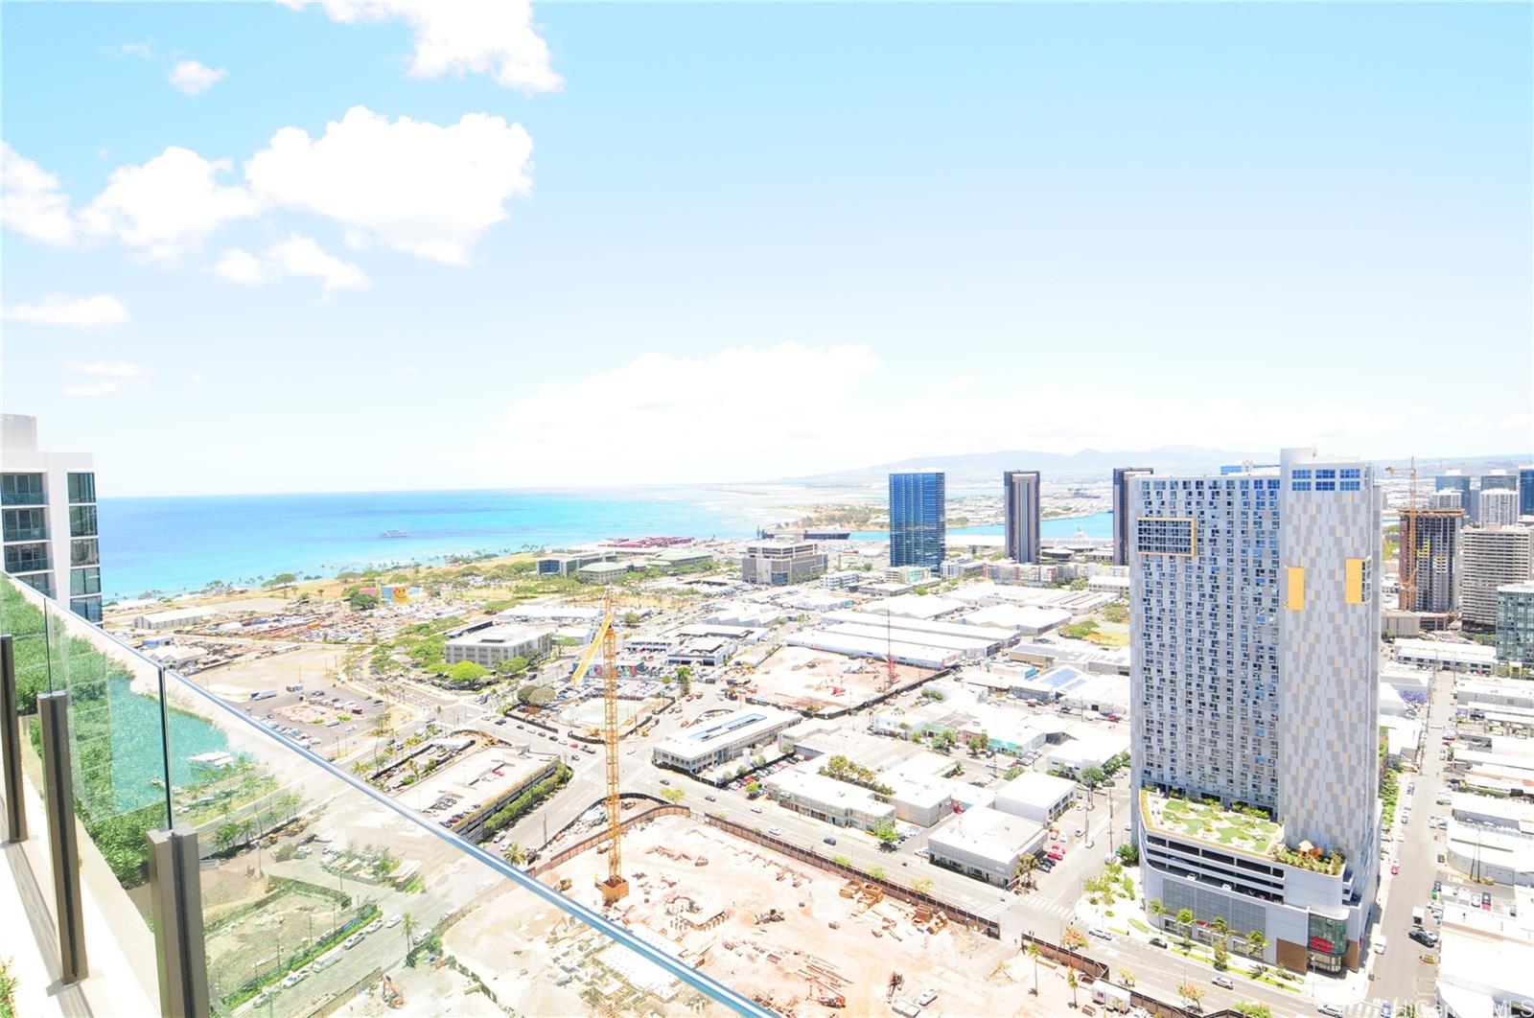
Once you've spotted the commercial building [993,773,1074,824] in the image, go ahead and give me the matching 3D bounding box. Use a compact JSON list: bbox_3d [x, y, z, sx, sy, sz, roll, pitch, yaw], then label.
[{"bbox_3d":[95.880,102.100,271.990,17.000,5.900,29.200,1,3,41],"label":"commercial building"}]

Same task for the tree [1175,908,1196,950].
[{"bbox_3d":[102.810,102.880,188.010,4.700,10.370,4.700,1,3,41],"label":"tree"}]

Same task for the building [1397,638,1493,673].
[{"bbox_3d":[407.680,88.400,459.990,45.000,7.200,46.000,1,3,41],"label":"building"}]

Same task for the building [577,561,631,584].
[{"bbox_3d":[-195.700,77.070,919.570,39.000,18.500,38.000,1,3,41],"label":"building"}]

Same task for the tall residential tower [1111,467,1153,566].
[{"bbox_3d":[446.139,12.629,933.080,34.500,126.000,34.500,-1,2,4],"label":"tall residential tower"}]

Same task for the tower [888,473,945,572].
[{"bbox_3d":[189.060,17.916,964.779,63.926,125.000,22.297,0,3,37],"label":"tower"}]

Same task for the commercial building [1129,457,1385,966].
[{"bbox_3d":[135.596,47.453,219.029,58.000,127.500,65.000,1,3,41],"label":"commercial building"}]

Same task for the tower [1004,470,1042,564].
[{"bbox_3d":[333.956,13.131,999.624,34.500,125.000,34.500,-1,2,3],"label":"tower"}]

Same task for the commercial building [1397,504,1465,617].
[{"bbox_3d":[500.530,42.160,579.000,28.760,87.110,22.320,-1,2,13],"label":"commercial building"}]

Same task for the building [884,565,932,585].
[{"bbox_3d":[161.711,74.828,877.370,29.005,19.495,50.783,1,3,42],"label":"building"}]

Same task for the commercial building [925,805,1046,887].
[{"bbox_3d":[68.000,103.370,235.090,25.300,7.200,27.500,1,3,41],"label":"commercial building"}]

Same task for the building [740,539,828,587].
[{"bbox_3d":[22.190,62.473,924.514,61.821,47.000,84.505,1,3,42],"label":"building"}]

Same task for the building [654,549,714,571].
[{"bbox_3d":[-118.137,72.864,1099.300,35.749,19.000,95.692,0,3,33],"label":"building"}]

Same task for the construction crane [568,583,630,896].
[{"bbox_3d":[-41.020,66.660,191.580,6.500,88.000,79.000,-1,2,-7],"label":"construction crane"}]

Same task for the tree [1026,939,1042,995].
[{"bbox_3d":[62.978,107.928,179.679,3.200,13.200,3.200,-1,2,0],"label":"tree"}]

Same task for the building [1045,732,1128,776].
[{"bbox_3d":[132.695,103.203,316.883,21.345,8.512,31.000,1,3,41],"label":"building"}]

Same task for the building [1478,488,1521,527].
[{"bbox_3d":[1081.270,12.340,1130.460,45.000,83.040,28.000,1,3,44],"label":"building"}]

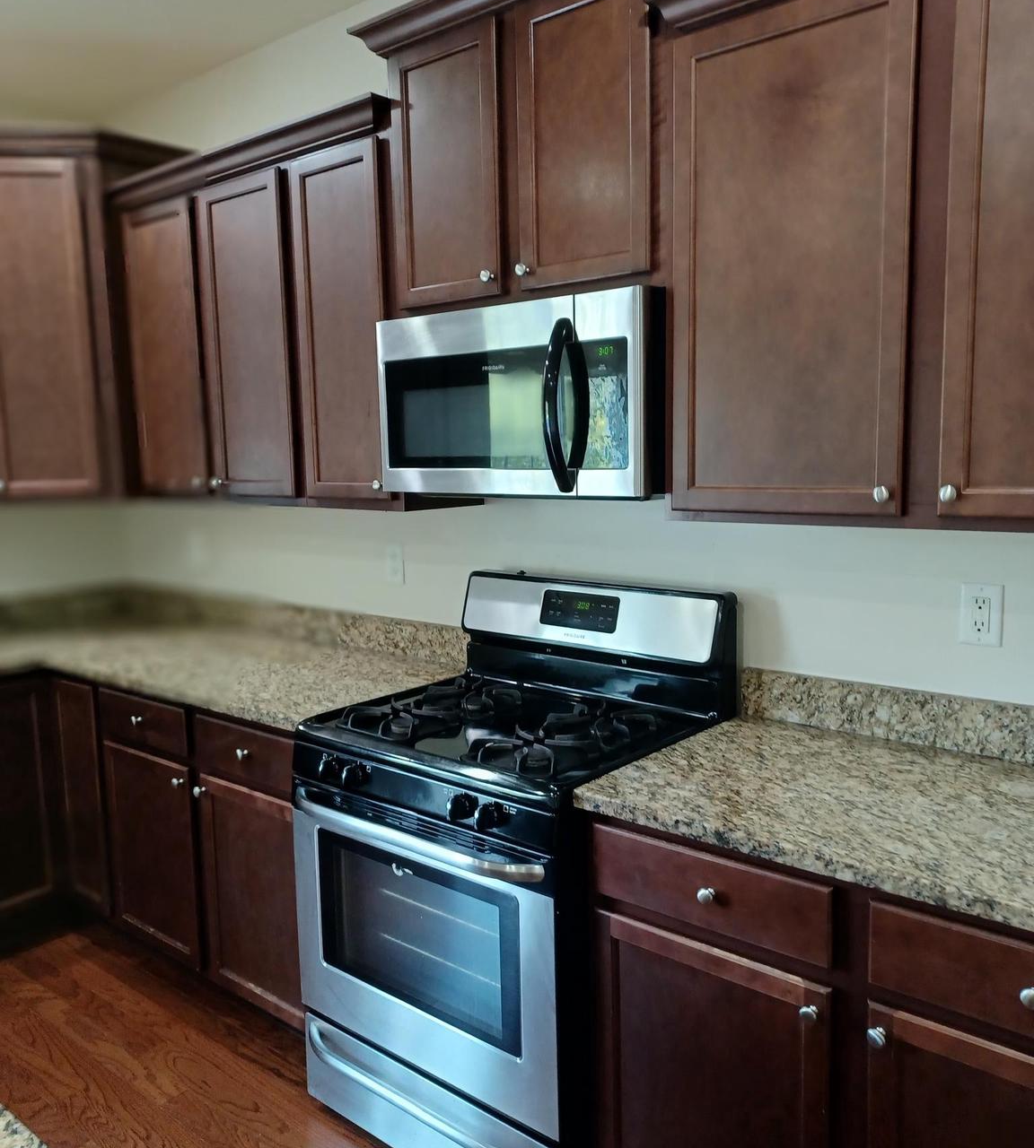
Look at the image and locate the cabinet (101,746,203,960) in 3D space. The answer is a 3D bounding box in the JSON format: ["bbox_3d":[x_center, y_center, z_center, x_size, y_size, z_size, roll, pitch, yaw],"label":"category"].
[{"bbox_3d":[-0.855,0.758,3.034,0.448,0.573,0.572,5,9,40],"label":"cabinet"}]

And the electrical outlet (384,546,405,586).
[{"bbox_3d":[-0.363,-0.025,2.954,0.076,0.114,0.012,5,9,40],"label":"electrical outlet"}]

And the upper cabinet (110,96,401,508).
[{"bbox_3d":[-0.690,-0.688,2.904,1.250,0.972,0.365,5,9,40],"label":"upper cabinet"}]

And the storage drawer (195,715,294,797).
[{"bbox_3d":[-0.501,0.418,2.641,0.445,0.135,0.520,5,9,40],"label":"storage drawer"}]

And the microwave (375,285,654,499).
[{"bbox_3d":[0.070,-0.388,2.272,0.754,0.408,0.410,5,9,40],"label":"microwave"}]

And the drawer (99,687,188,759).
[{"bbox_3d":[-0.885,0.387,2.962,0.448,0.135,0.520,5,9,40],"label":"drawer"}]

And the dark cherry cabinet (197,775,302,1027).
[{"bbox_3d":[-0.471,0.790,2.713,0.445,0.573,0.572,5,9,40],"label":"dark cherry cabinet"}]

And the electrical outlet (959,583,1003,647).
[{"bbox_3d":[0.888,0.080,1.906,0.073,0.116,0.012,5,9,40],"label":"electrical outlet"}]

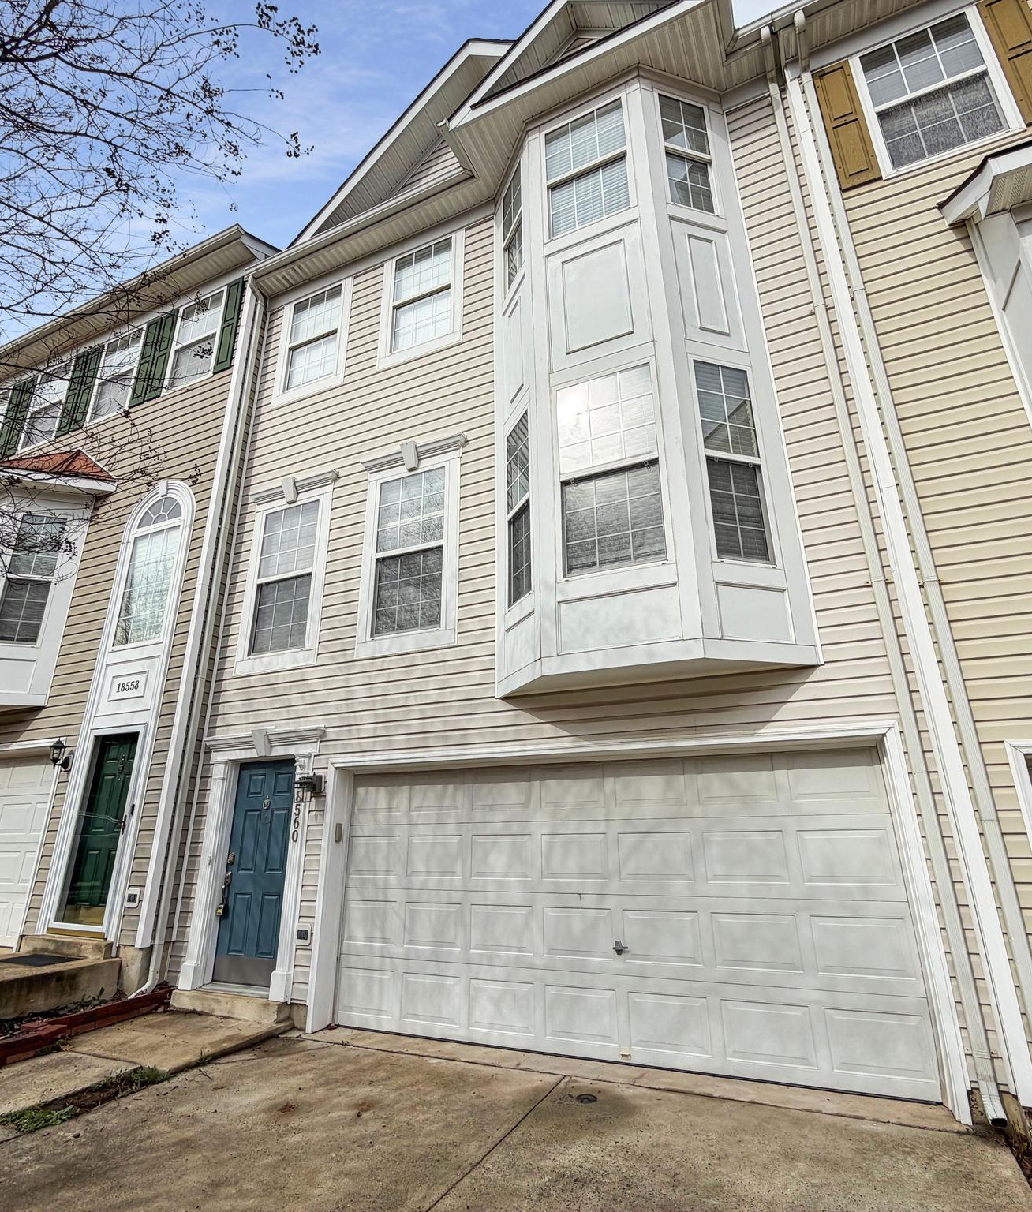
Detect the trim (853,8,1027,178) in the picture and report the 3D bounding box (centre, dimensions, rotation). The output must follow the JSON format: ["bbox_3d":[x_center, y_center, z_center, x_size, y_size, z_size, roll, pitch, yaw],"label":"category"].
[{"bbox_3d":[3.397,-4.213,5.353,0.936,1.480,0.080,-9,-21,23],"label":"trim"}]

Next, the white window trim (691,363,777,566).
[{"bbox_3d":[1.668,-1.114,4.992,0.530,1.760,0.100,6,-21,-16],"label":"white window trim"}]

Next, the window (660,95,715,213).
[{"bbox_3d":[1.595,-4.245,6.153,0.530,1.430,0.080,5,-20,-17],"label":"window"}]

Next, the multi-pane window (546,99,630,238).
[{"bbox_3d":[0.665,-4.131,6.167,0.767,1.397,0.080,-9,-21,23],"label":"multi-pane window"}]

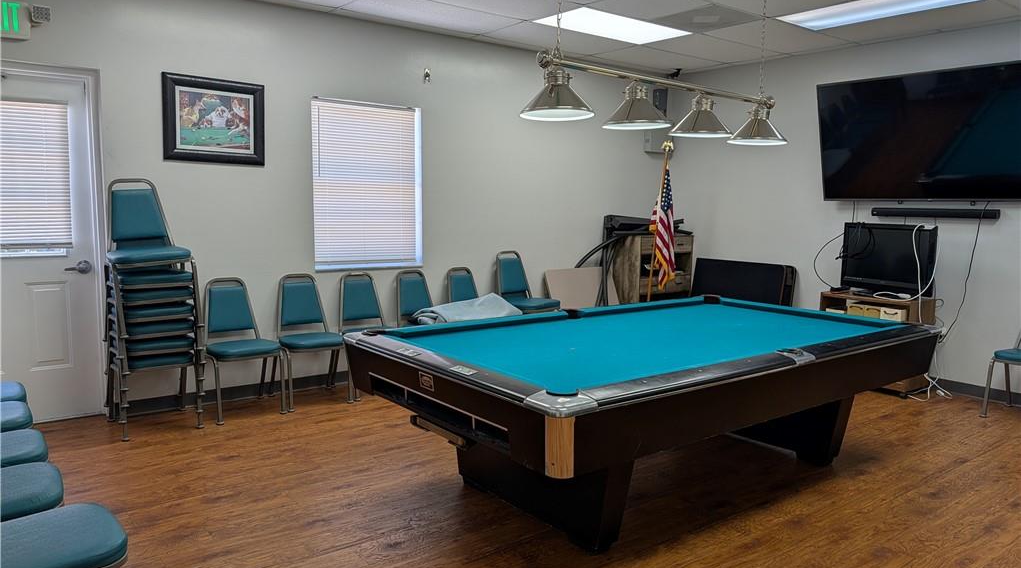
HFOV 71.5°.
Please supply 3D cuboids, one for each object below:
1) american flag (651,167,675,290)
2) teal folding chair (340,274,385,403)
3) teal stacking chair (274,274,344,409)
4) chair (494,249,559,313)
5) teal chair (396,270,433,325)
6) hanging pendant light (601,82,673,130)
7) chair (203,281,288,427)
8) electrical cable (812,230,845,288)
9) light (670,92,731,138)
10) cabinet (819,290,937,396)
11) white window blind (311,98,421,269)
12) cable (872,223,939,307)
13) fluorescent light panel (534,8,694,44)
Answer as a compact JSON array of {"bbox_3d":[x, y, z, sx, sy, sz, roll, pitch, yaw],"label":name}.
[{"bbox_3d":[1.442,-0.510,6.668,0.240,1.180,0.220,3,7,12],"label":"american flag"},{"bbox_3d":[-1.066,0.373,5.359,0.450,0.875,0.530,-5,9,-37],"label":"teal folding chair"},{"bbox_3d":[-1.438,0.402,5.073,0.450,0.875,0.530,-5,9,-37],"label":"teal stacking chair"},{"bbox_3d":[0.102,0.200,6.198,0.460,0.940,0.530,-4,9,-37],"label":"chair"},{"bbox_3d":[-0.682,0.342,5.654,0.450,0.875,0.530,-5,9,-37],"label":"teal chair"},{"bbox_3d":[0.607,-0.860,3.384,0.335,0.215,0.335,1,7,0],"label":"hanging pendant light"},{"bbox_3d":[-1.815,0.421,4.785,0.460,0.880,0.500,-4,9,-37],"label":"chair"},{"bbox_3d":[2.724,-0.204,6.057,0.120,0.470,0.270,-5,9,-37],"label":"electrical cable"},{"bbox_3d":[1.000,-0.892,3.698,0.335,0.235,0.335,-5,9,-37],"label":"light"},{"bbox_3d":[2.961,0.458,5.772,0.435,0.735,0.710,-4,9,-37],"label":"cabinet"},{"bbox_3d":[-1.104,-0.751,5.541,0.920,1.260,0.060,-4,9,-37],"label":"white window blind"},{"bbox_3d":[3.035,-0.157,5.471,0.180,0.580,0.470,-4,9,-37],"label":"cable"},{"bbox_3d":[0.796,-1.986,5.421,1.200,0.060,0.600,-5,9,-37],"label":"fluorescent light panel"}]

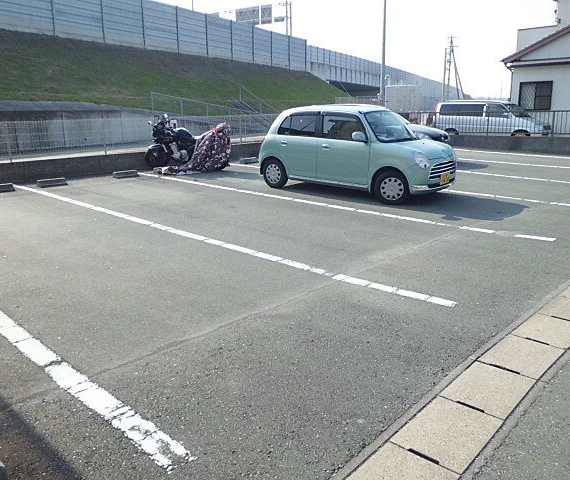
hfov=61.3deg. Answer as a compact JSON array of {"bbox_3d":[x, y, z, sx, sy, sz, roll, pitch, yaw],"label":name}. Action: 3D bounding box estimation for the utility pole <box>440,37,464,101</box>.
[{"bbox_3d":[23.442,-23.114,68.304,3.300,10.768,2.000,5,17,17],"label":"utility pole"}]

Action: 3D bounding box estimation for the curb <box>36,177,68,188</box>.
[{"bbox_3d":[-4.442,-1.094,9.223,0.165,0.125,0.500,14,21,40],"label":"curb"}]

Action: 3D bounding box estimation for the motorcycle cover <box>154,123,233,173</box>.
[{"bbox_3d":[-2.126,-2.125,11.037,1.550,1.110,1.100,3,16,10],"label":"motorcycle cover"}]

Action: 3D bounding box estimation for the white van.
[{"bbox_3d":[8.758,-4.864,20.212,4.420,1.930,1.720,14,21,40],"label":"white van"}]

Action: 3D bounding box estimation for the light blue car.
[{"bbox_3d":[1.220,-1.629,8.509,3.395,1.515,1.500,12,20,37],"label":"light blue car"}]

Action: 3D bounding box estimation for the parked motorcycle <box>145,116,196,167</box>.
[{"bbox_3d":[-2.306,-2.222,11.217,2.080,1.200,0.780,3,16,10],"label":"parked motorcycle"}]

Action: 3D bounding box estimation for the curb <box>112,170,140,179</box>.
[{"bbox_3d":[-3.389,-1.405,10.312,0.165,0.125,0.510,14,21,40],"label":"curb"}]

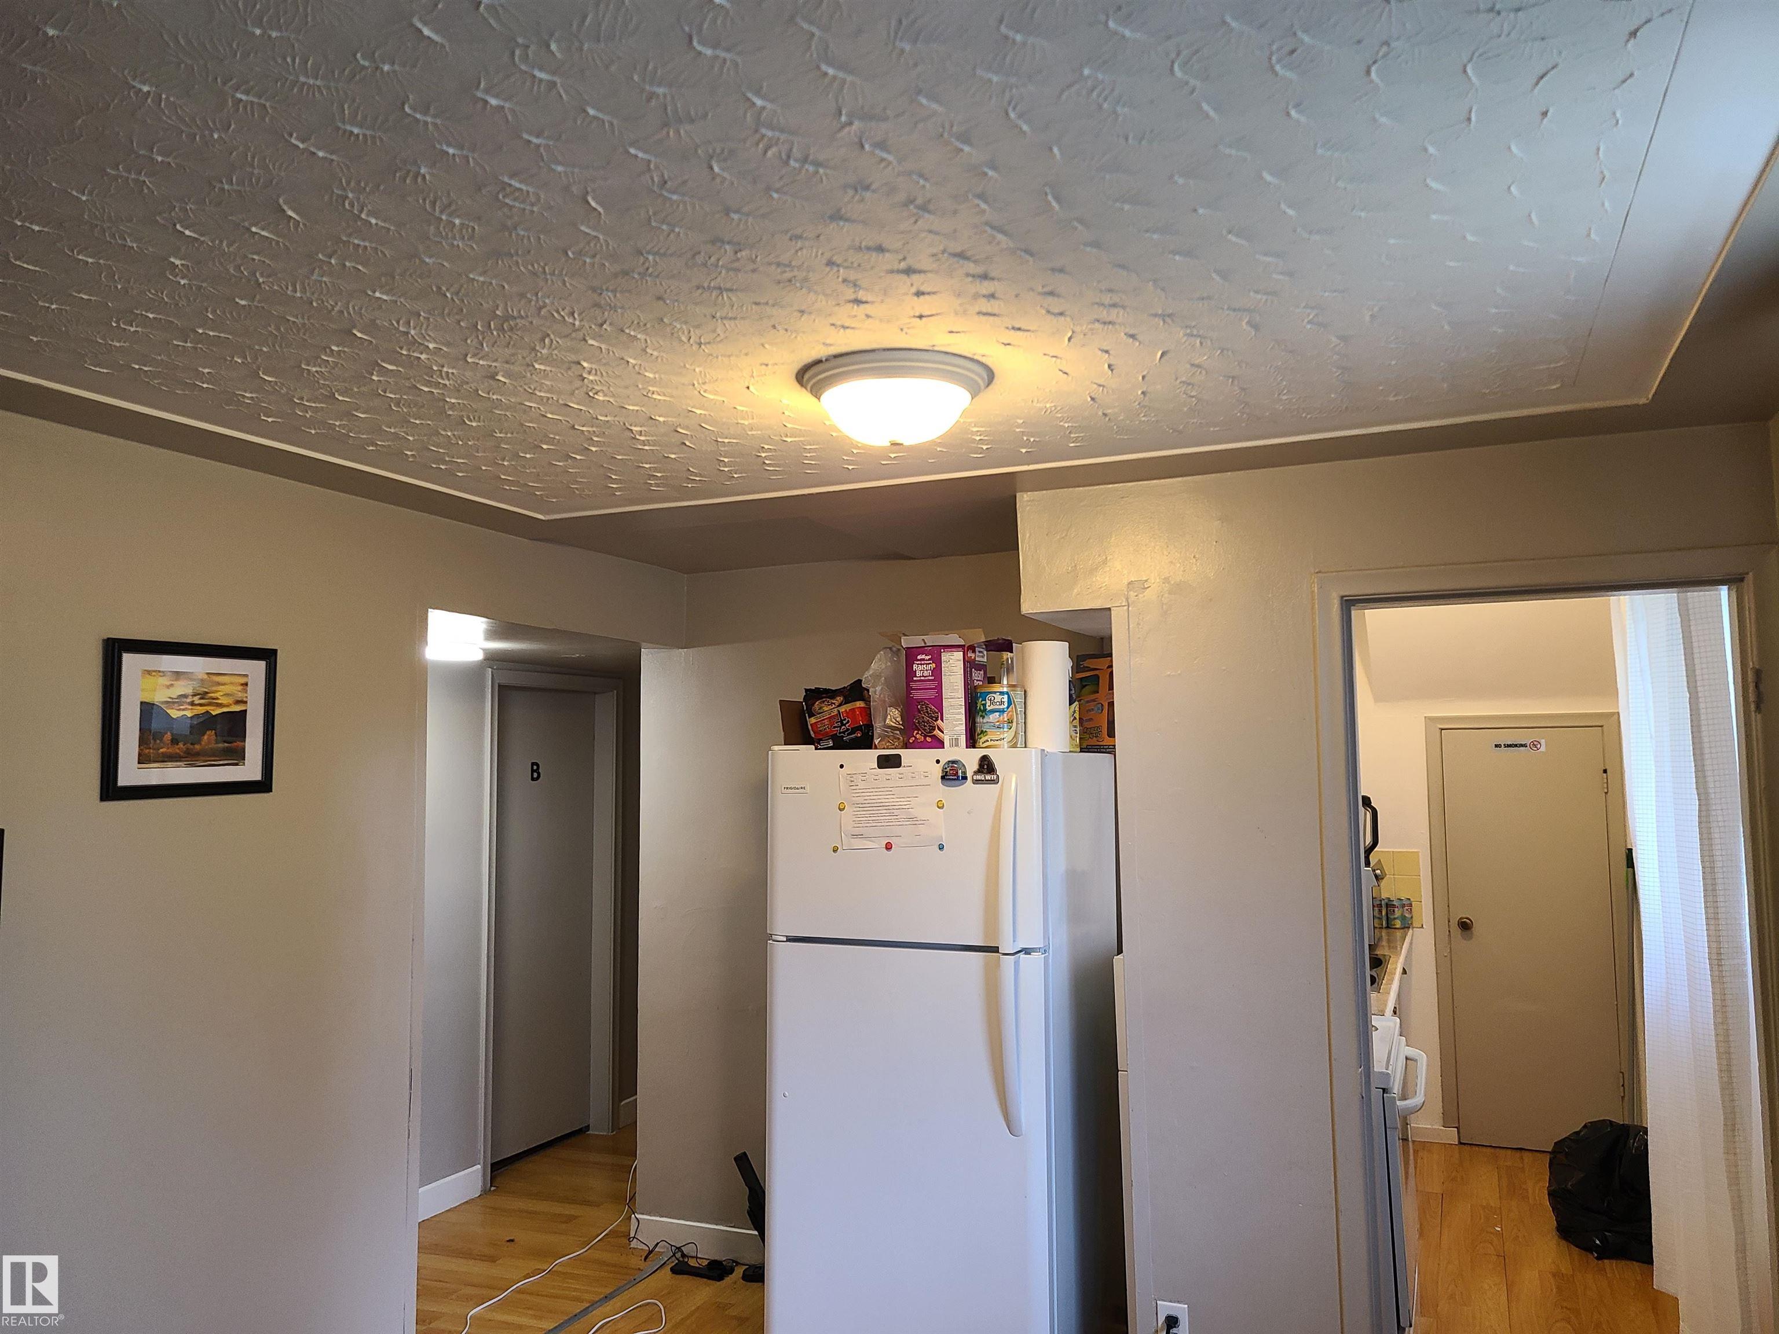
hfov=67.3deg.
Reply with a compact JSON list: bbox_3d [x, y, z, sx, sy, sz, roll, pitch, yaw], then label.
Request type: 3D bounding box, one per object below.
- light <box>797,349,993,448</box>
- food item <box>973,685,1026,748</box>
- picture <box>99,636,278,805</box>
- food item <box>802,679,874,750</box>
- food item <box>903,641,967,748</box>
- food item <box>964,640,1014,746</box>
[{"bbox_3d":[0.012,-0.470,2.449,0.363,0.130,0.363,-1,-5,0],"label":"light"},{"bbox_3d":[0.286,0.133,3.433,0.128,0.176,0.128,-1,-5,0],"label":"food item"},{"bbox_3d":[-1.478,0.114,2.840,0.025,0.322,0.416,-3,-5,23],"label":"picture"},{"bbox_3d":[-0.136,0.138,3.592,0.190,0.200,0.090,-3,-5,23],"label":"food item"},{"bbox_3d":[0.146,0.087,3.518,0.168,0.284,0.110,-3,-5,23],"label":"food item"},{"bbox_3d":[0.267,0.086,3.565,0.130,0.290,0.100,-3,-5,23],"label":"food item"}]

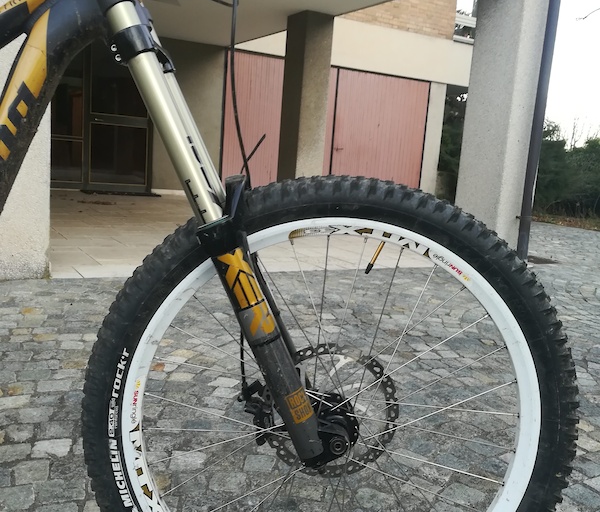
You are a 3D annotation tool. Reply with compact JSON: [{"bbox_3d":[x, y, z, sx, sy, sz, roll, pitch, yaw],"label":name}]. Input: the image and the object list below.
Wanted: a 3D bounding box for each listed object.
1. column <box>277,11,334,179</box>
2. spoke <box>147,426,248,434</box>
[{"bbox_3d":[0.051,-1.664,7.261,0.364,2.333,0.448,-1,11,-30],"label":"column"},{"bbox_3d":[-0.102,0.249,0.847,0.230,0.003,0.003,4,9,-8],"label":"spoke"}]

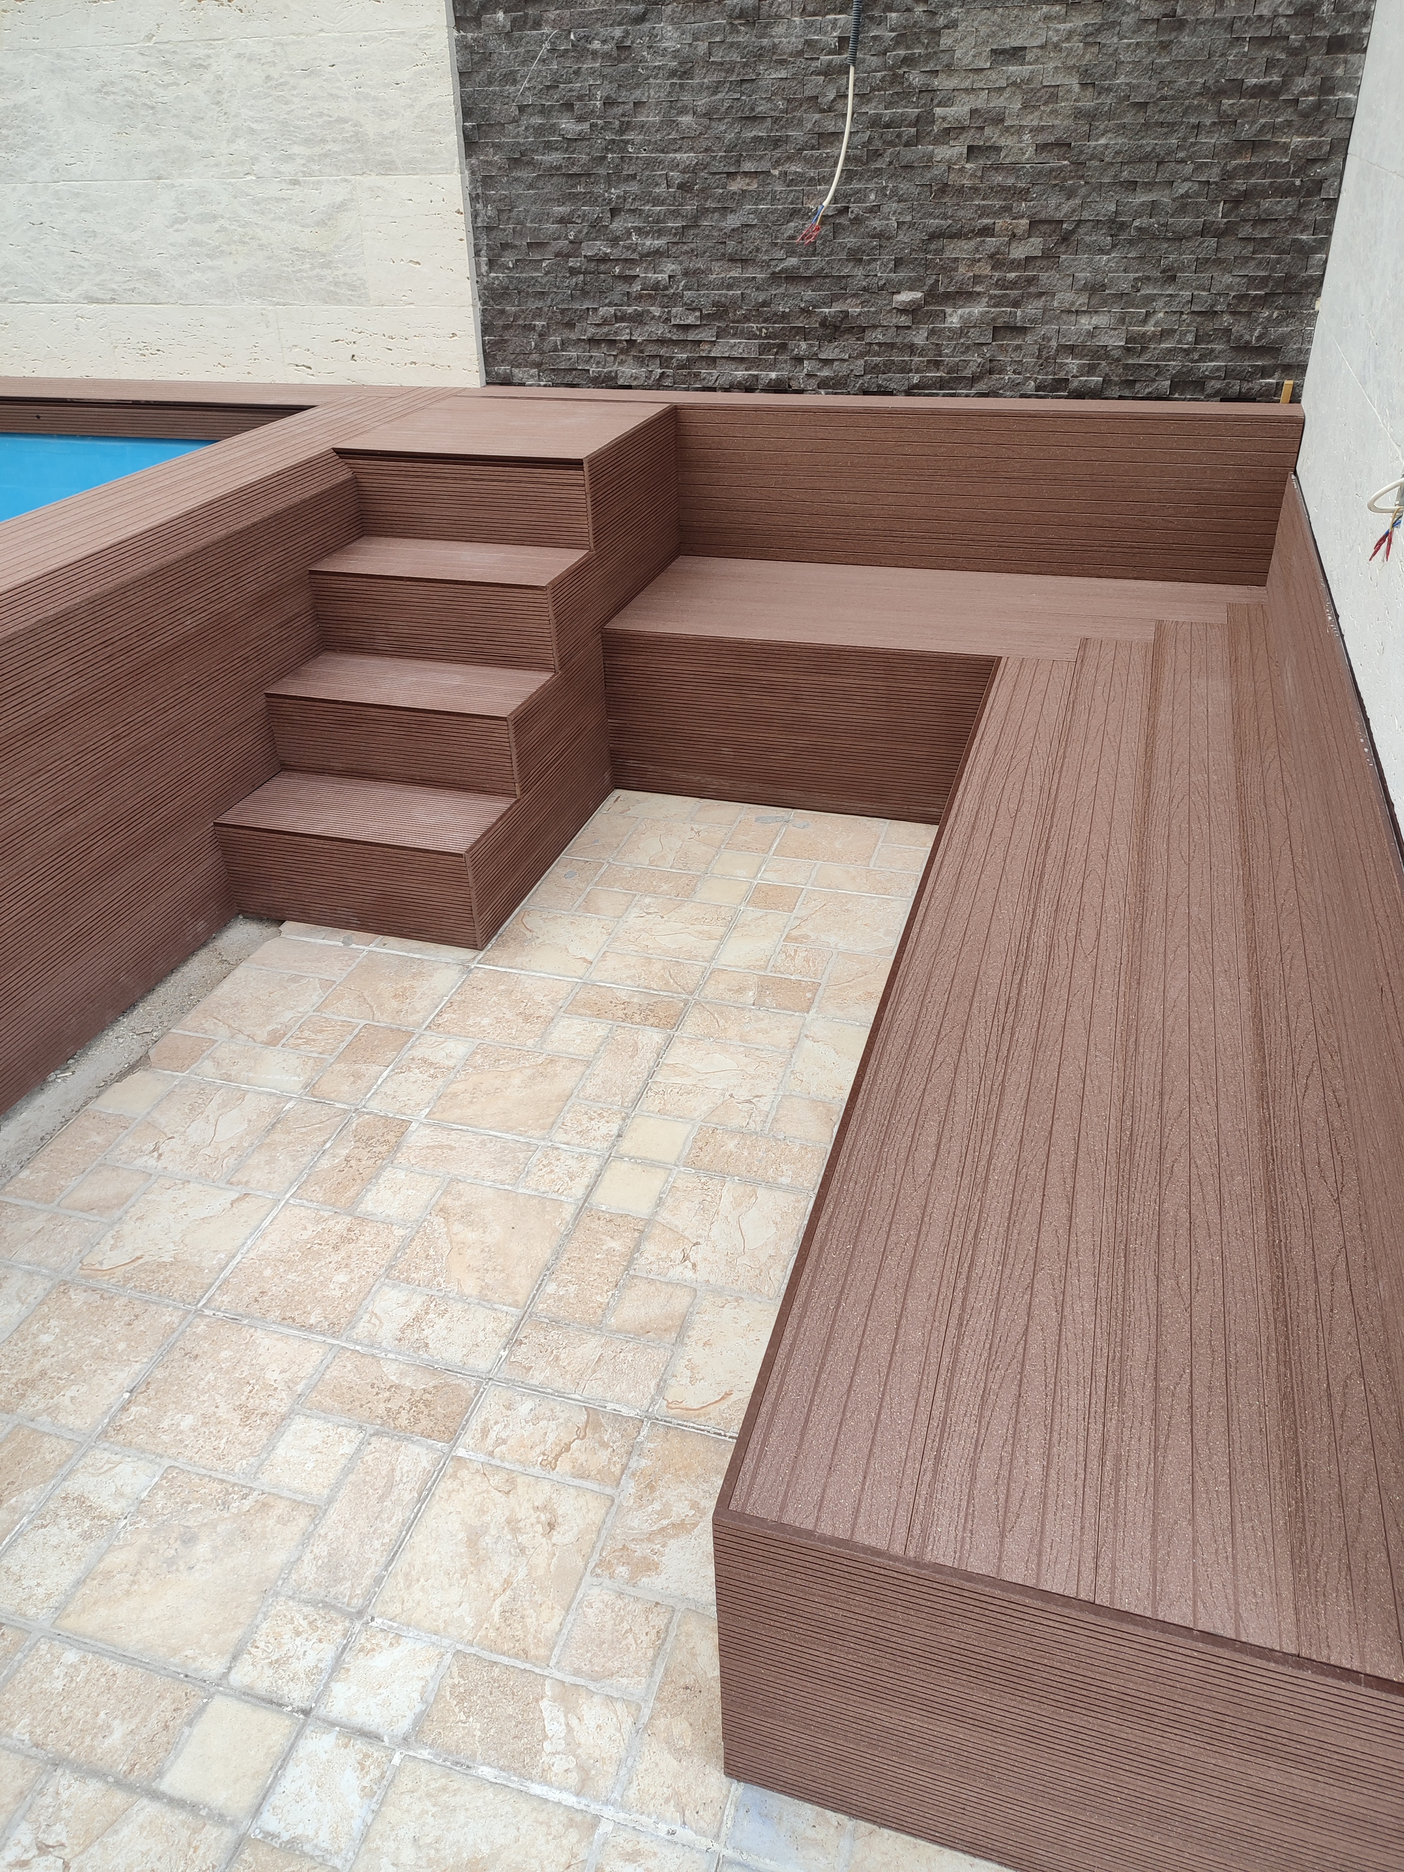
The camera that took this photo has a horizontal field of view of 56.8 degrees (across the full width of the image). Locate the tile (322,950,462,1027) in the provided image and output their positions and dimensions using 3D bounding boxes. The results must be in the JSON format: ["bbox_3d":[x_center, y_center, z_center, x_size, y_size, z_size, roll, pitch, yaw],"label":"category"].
[{"bbox_3d":[-0.595,0.106,2.515,0.224,0.012,0.215,8,34,15],"label":"tile"}]

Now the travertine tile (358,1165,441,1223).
[{"bbox_3d":[-0.469,0.408,2.025,0.106,0.012,0.102,8,34,15],"label":"travertine tile"}]

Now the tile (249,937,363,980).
[{"bbox_3d":[-0.804,0.050,2.626,0.228,0.013,0.117,8,34,16],"label":"tile"}]

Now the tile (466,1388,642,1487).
[{"bbox_3d":[-0.192,0.640,1.652,0.211,0.013,0.102,8,34,16],"label":"tile"}]

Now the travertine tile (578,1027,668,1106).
[{"bbox_3d":[-0.137,0.233,2.280,0.098,0.014,0.214,7,34,16],"label":"travertine tile"}]

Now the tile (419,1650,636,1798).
[{"bbox_3d":[-0.179,0.818,1.348,0.210,0.012,0.092,7,34,16],"label":"tile"}]

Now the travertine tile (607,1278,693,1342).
[{"bbox_3d":[-0.070,0.522,1.803,0.094,0.012,0.094,7,34,16],"label":"travertine tile"}]

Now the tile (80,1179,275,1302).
[{"bbox_3d":[-0.786,0.461,1.966,0.202,0.014,0.211,7,34,16],"label":"tile"}]

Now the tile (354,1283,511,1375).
[{"bbox_3d":[-0.374,0.549,1.810,0.217,0.012,0.104,8,34,15],"label":"tile"}]

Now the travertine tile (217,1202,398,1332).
[{"bbox_3d":[-0.571,0.490,1.904,0.195,0.014,0.213,7,34,16],"label":"travertine tile"}]

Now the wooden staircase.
[{"bbox_3d":[-0.529,-0.692,3.025,0.572,0.795,1.347,8,34,16],"label":"wooden staircase"}]

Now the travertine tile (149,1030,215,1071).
[{"bbox_3d":[-0.948,0.217,2.359,0.092,0.012,0.100,8,34,15],"label":"travertine tile"}]

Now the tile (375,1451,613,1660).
[{"bbox_3d":[-0.238,0.722,1.513,0.206,0.014,0.211,7,34,16],"label":"tile"}]

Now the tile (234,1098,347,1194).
[{"bbox_3d":[-0.672,0.349,2.132,0.103,0.012,0.213,8,34,15],"label":"tile"}]

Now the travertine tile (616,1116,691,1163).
[{"bbox_3d":[-0.076,0.333,2.101,0.093,0.012,0.095,7,34,16],"label":"travertine tile"}]

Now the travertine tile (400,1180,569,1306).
[{"bbox_3d":[-0.324,0.459,1.935,0.219,0.012,0.214,8,34,15],"label":"travertine tile"}]

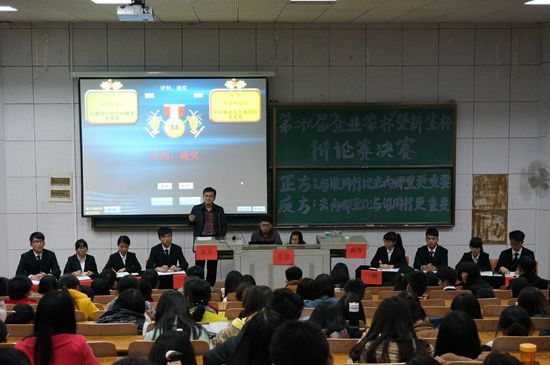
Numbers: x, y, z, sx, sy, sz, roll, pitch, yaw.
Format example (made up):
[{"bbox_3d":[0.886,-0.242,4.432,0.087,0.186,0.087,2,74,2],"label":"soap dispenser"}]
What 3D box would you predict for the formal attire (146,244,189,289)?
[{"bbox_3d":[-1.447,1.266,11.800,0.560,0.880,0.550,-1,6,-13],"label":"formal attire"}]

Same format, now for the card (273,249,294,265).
[{"bbox_3d":[0.116,1.017,12.100,0.285,0.200,0.015,0,6,-3],"label":"card"}]

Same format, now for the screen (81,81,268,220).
[{"bbox_3d":[-1.622,-0.572,14.333,3.020,2.270,0.060,0,6,-2],"label":"screen"}]

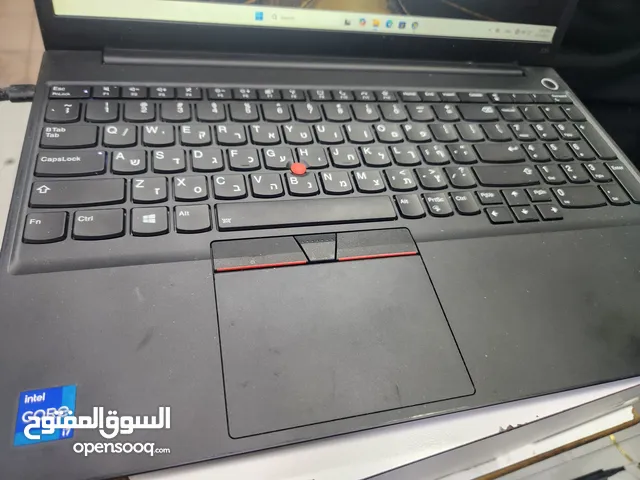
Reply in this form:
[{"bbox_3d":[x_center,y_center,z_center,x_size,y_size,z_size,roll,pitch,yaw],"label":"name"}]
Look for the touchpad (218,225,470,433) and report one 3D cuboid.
[{"bbox_3d":[0.007,0.033,0.186,0.100,0.003,0.085,-4,56,-16],"label":"touchpad"}]

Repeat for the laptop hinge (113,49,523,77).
[{"bbox_3d":[0.015,-0.119,0.295,0.301,0.010,0.012,-4,56,-16],"label":"laptop hinge"}]

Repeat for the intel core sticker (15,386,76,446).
[{"bbox_3d":[-0.092,0.059,0.143,0.017,0.001,0.018,-4,56,-16],"label":"intel core sticker"}]

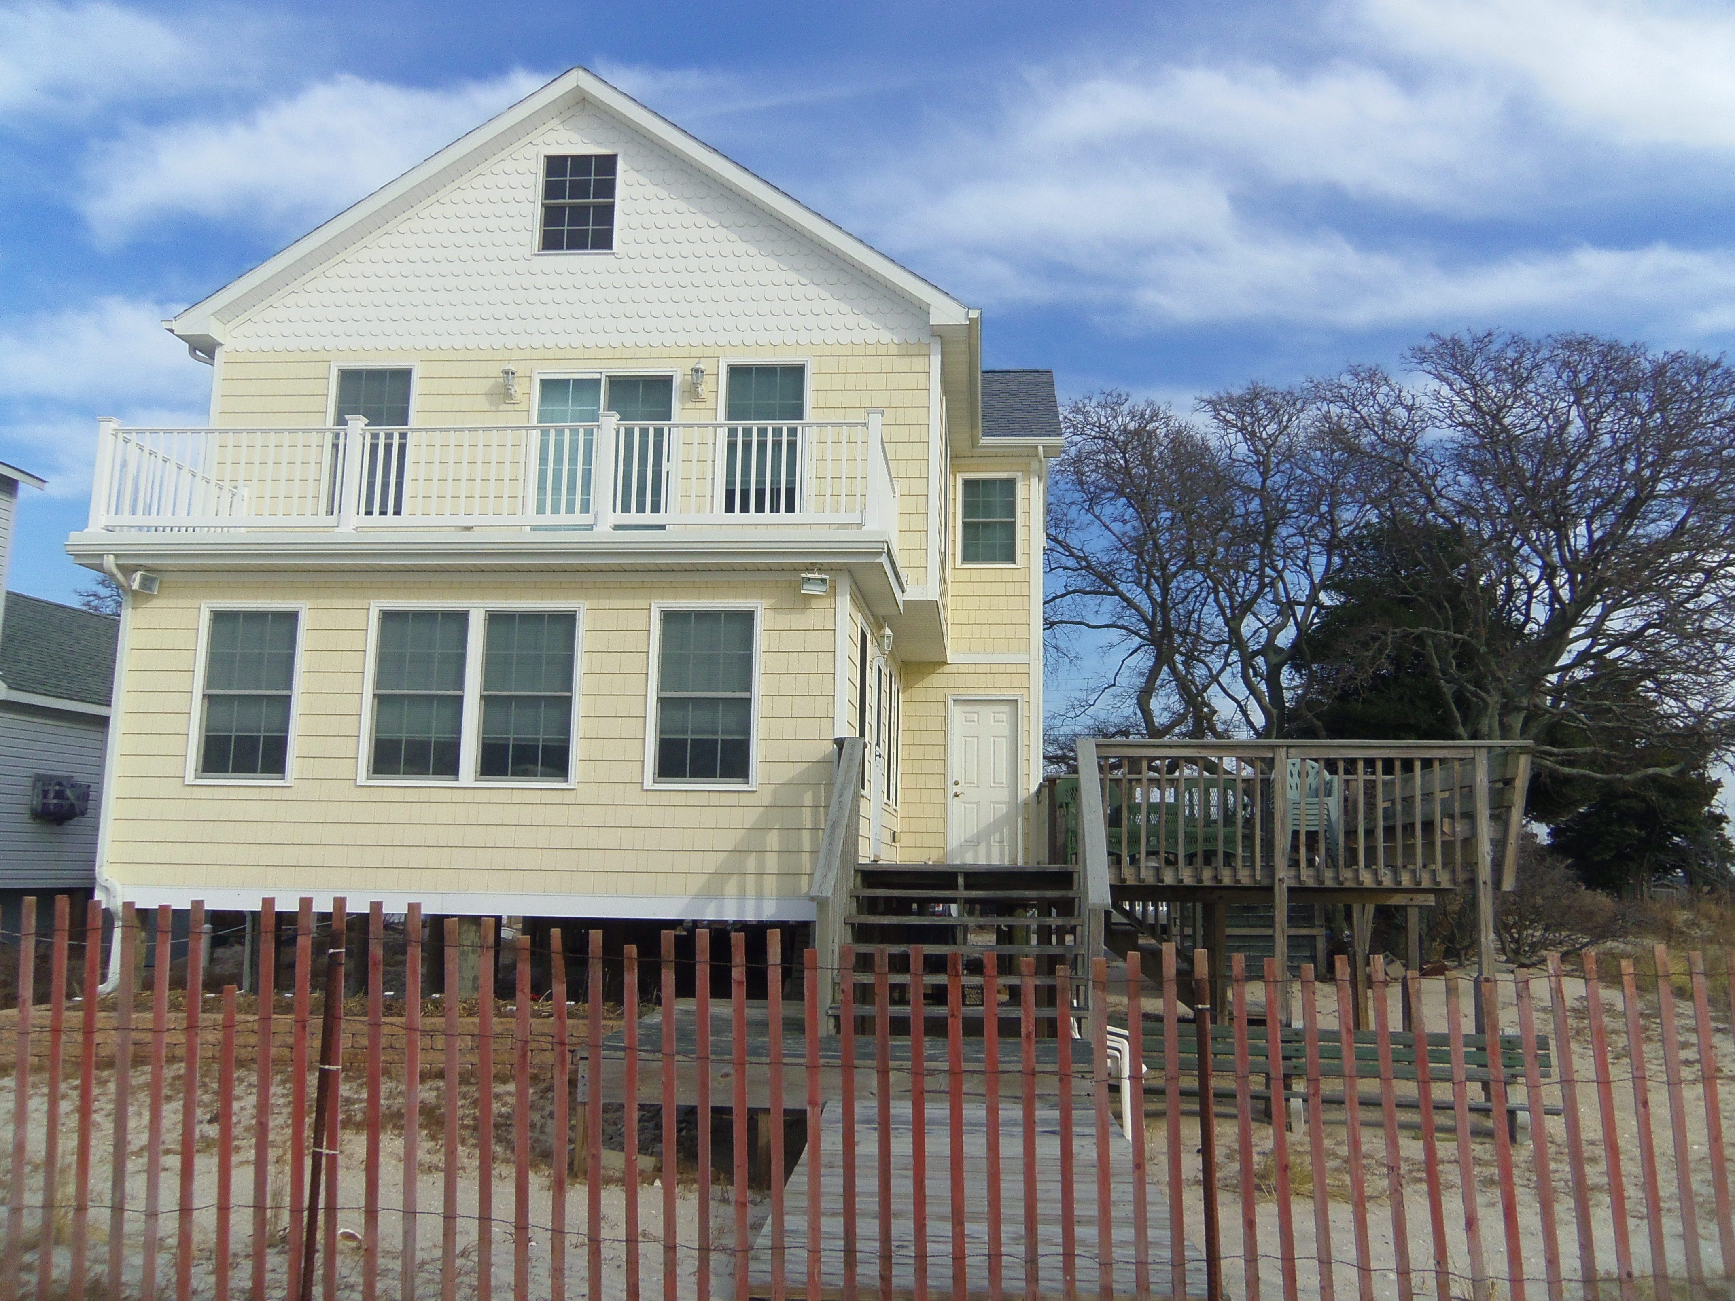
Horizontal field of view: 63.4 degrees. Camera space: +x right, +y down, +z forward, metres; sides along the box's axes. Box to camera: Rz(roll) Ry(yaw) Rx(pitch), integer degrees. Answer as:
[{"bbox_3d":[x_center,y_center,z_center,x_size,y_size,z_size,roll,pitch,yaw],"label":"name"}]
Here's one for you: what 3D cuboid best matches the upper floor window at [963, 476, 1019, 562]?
[{"bbox_3d":[1.535,-1.631,17.633,0.720,1.120,0.100,0,-9,4],"label":"upper floor window"}]

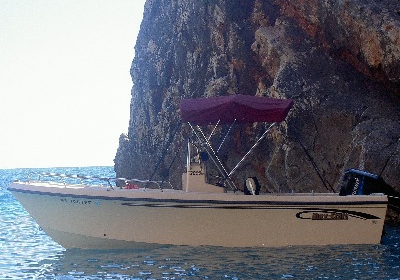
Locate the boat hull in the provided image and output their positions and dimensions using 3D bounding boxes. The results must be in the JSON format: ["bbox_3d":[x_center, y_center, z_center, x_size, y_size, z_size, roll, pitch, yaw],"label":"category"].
[{"bbox_3d":[-0.097,1.249,18.567,5.980,1.288,2.350,-2,-1,3],"label":"boat hull"}]

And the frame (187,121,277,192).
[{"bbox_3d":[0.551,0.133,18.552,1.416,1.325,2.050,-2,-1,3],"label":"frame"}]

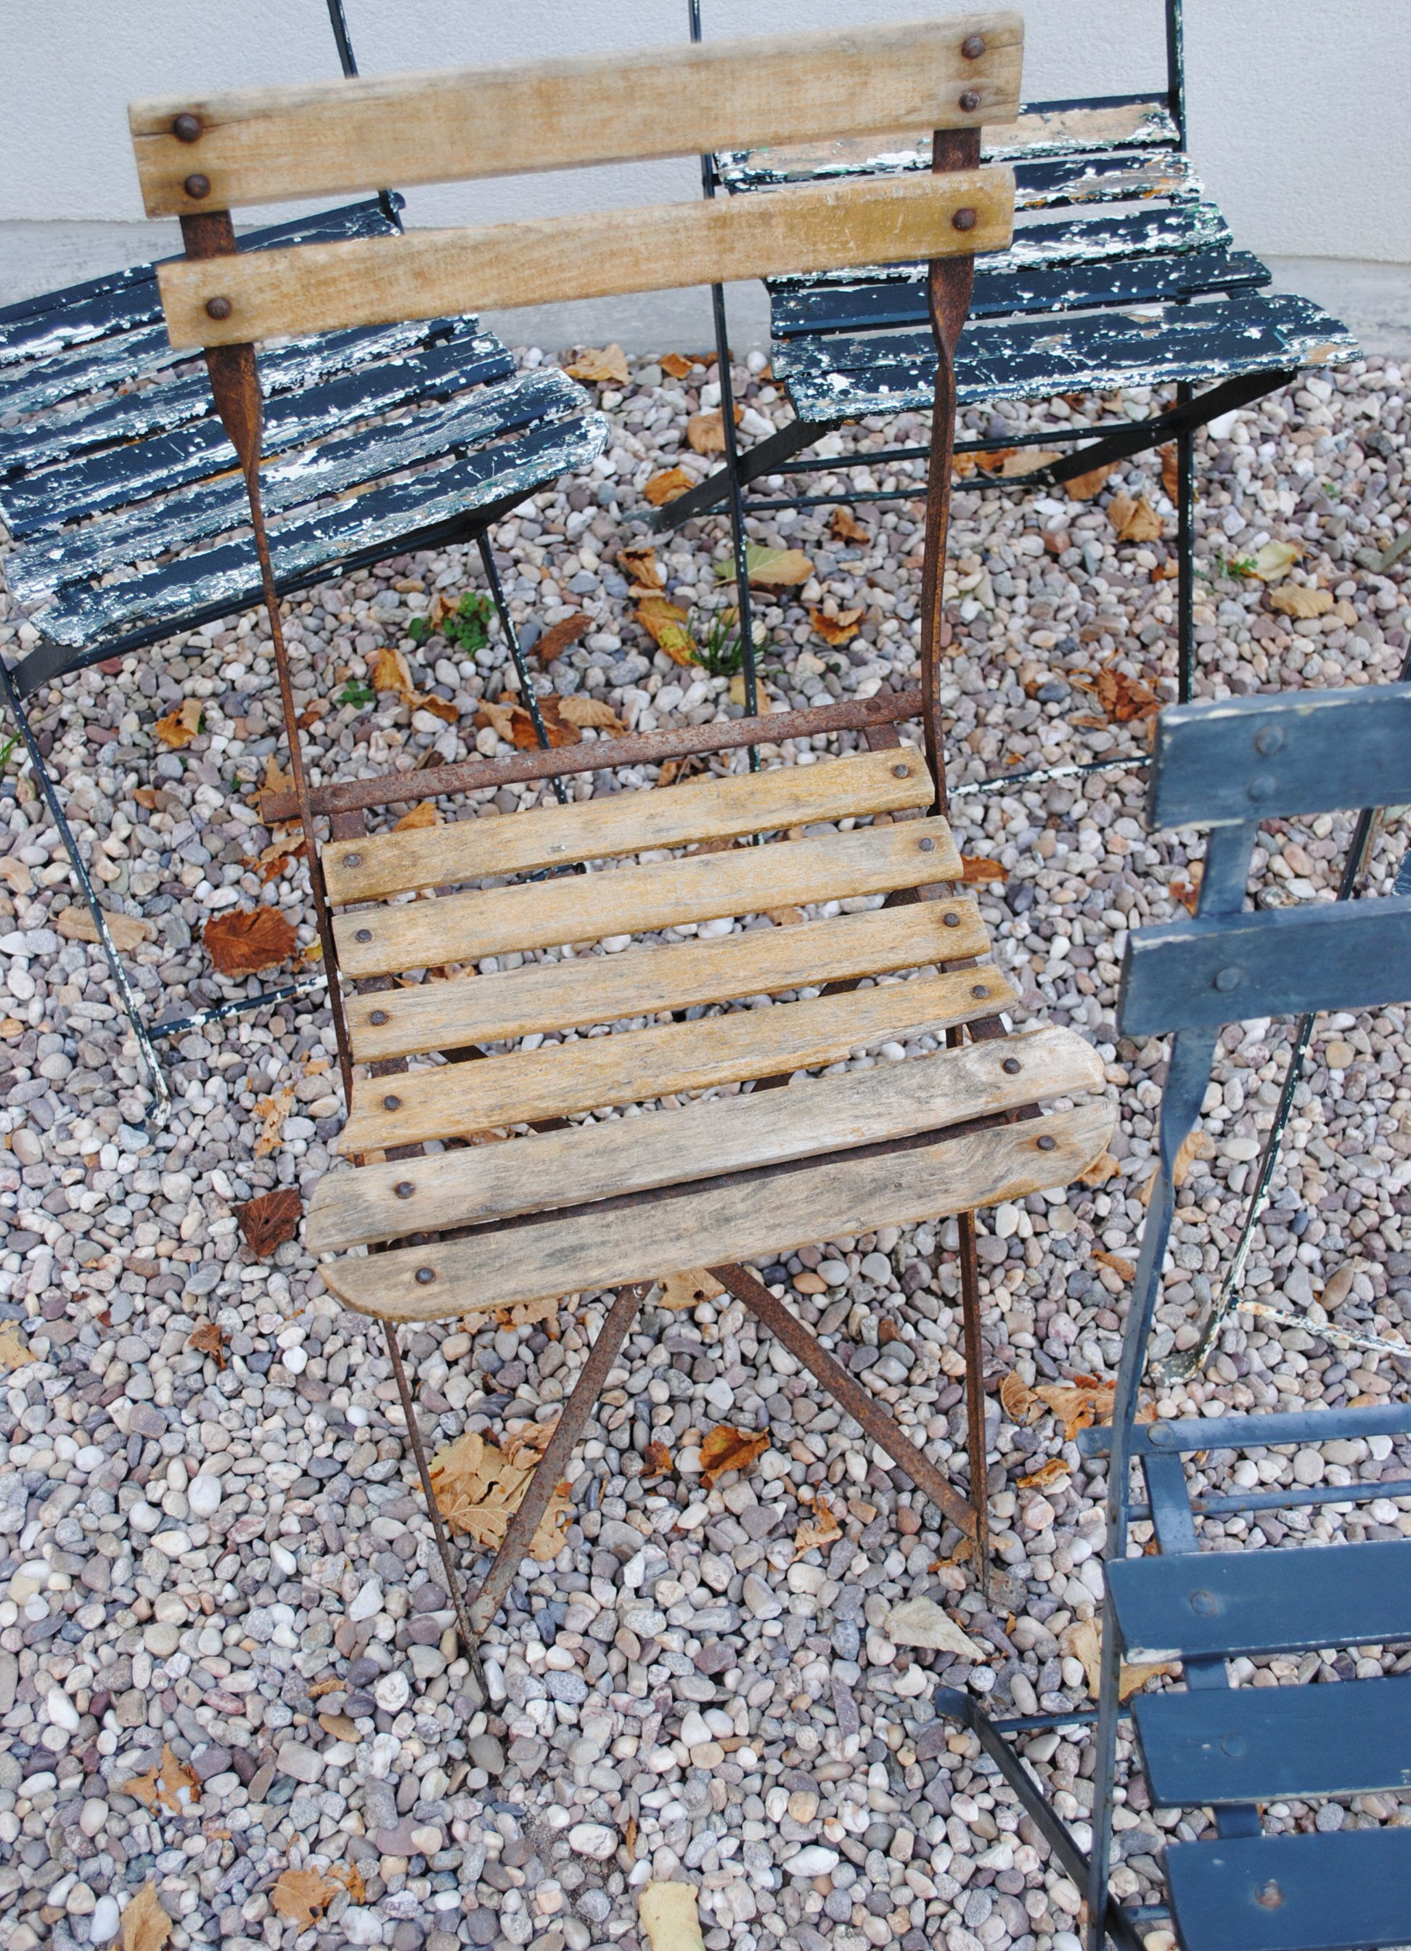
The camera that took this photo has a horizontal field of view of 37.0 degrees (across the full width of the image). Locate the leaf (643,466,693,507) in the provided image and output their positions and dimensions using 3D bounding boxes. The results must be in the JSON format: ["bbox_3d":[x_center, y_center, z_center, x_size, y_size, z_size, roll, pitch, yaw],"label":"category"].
[{"bbox_3d":[-0.031,-0.439,1.895,0.045,0.025,0.030,2,60,-3],"label":"leaf"}]

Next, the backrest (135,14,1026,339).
[{"bbox_3d":[-0.051,-0.362,0.956,0.398,0.111,0.034,-10,41,-9],"label":"backrest"}]

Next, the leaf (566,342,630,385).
[{"bbox_3d":[-0.100,-0.572,1.964,0.058,0.030,0.032,2,60,-3],"label":"leaf"}]

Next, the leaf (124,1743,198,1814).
[{"bbox_3d":[-0.337,0.508,1.316,0.040,0.013,0.036,37,61,22],"label":"leaf"}]

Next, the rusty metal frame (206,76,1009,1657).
[{"bbox_3d":[-0.019,0.028,1.157,0.382,0.838,0.506,-10,61,-9],"label":"rusty metal frame"}]

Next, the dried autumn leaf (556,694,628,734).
[{"bbox_3d":[-0.092,-0.219,1.766,0.063,0.022,0.023,8,60,1],"label":"dried autumn leaf"}]

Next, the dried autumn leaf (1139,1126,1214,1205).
[{"bbox_3d":[0.355,0.146,1.597,0.020,0.017,0.077,29,58,17],"label":"dried autumn leaf"}]

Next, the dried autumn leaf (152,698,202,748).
[{"bbox_3d":[-0.452,-0.220,1.831,0.033,0.019,0.044,36,61,22],"label":"dried autumn leaf"}]

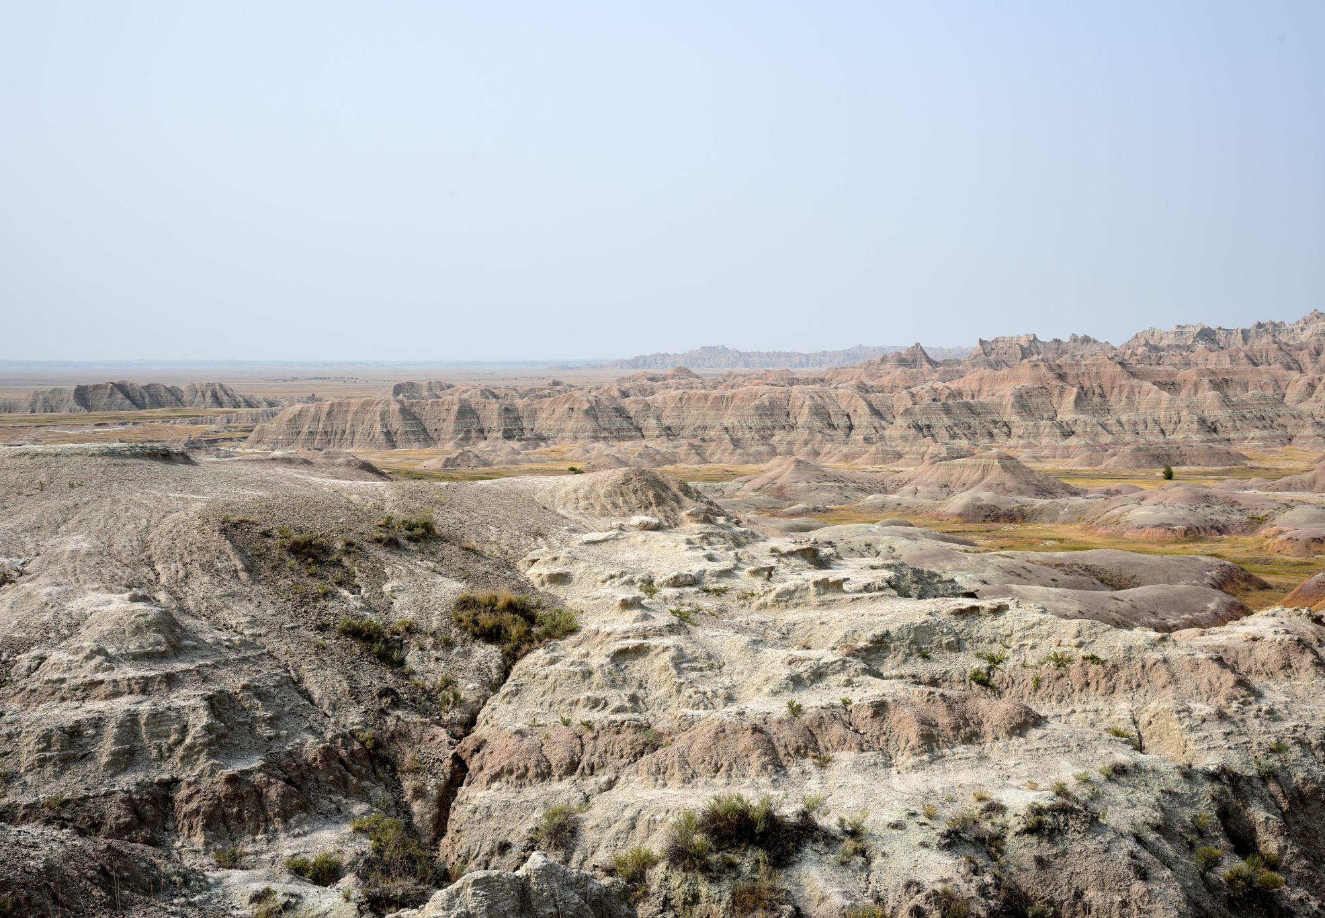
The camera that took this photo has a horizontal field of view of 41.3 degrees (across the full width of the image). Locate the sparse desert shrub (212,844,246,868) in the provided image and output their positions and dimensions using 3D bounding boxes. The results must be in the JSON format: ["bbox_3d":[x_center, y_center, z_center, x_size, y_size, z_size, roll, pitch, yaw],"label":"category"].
[{"bbox_3d":[-5.296,4.857,21.500,0.407,0.232,0.346,0,3,0],"label":"sparse desert shrub"}]

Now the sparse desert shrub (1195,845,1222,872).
[{"bbox_3d":[5.894,4.316,19.000,0.302,0.280,0.290,0,3,0],"label":"sparse desert shrub"}]

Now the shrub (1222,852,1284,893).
[{"bbox_3d":[6.886,4.819,20.500,0.727,0.370,0.618,0,3,0],"label":"shrub"}]

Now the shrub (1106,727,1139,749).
[{"bbox_3d":[6.017,3.649,23.000,0.436,0.280,0.380,0,3,0],"label":"shrub"}]

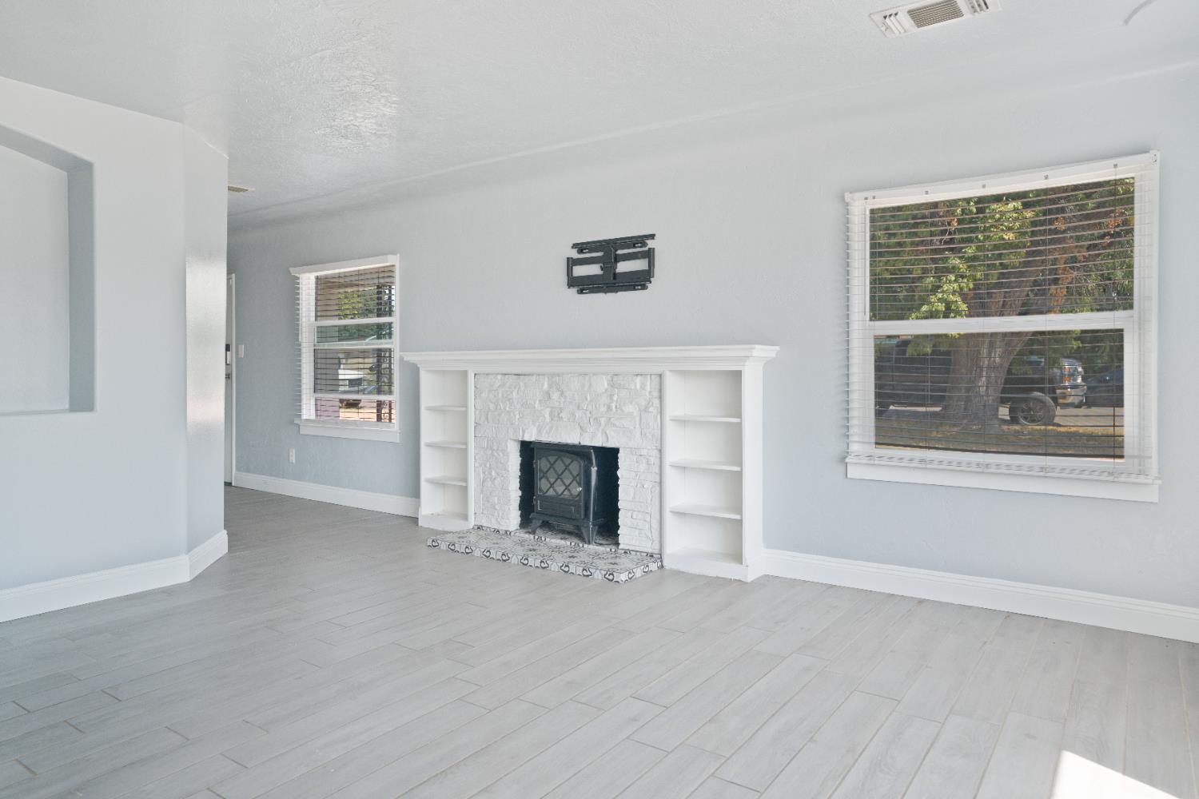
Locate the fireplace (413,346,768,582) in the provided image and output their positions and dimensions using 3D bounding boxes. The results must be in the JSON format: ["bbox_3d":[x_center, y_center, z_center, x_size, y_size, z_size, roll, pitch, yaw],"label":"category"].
[{"bbox_3d":[-0.317,0.323,4.727,2.729,1.251,0.610,1,2,35],"label":"fireplace"}]

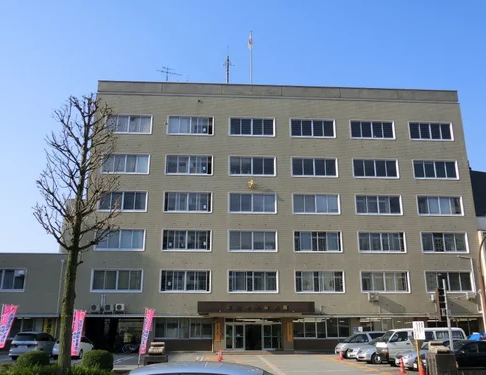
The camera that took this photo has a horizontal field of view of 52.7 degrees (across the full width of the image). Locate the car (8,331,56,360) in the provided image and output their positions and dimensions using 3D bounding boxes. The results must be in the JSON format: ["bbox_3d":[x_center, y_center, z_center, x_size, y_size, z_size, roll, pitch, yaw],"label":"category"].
[{"bbox_3d":[-14.948,11.369,35.255,1.790,1.760,4.700,1,-17,-4],"label":"car"}]

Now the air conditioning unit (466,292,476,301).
[{"bbox_3d":[21.321,10.193,45.965,0.800,0.600,0.320,1,-17,-3],"label":"air conditioning unit"}]

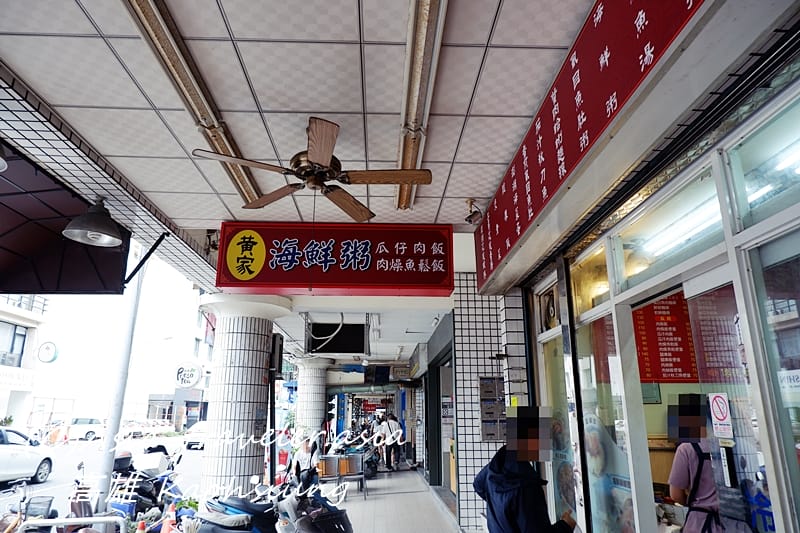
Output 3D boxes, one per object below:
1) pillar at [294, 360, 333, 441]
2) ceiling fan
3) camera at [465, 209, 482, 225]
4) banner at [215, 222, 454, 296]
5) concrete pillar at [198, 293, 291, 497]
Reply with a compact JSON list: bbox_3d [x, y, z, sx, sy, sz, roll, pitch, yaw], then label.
[{"bbox_3d":[-2.619,4.368,15.195,1.320,3.060,1.320,0,-16,-2],"label":"pillar"},{"bbox_3d":[-0.472,-0.649,3.038,1.330,0.444,1.330,1,-16,-2],"label":"ceiling fan"},{"bbox_3d":[0.607,-0.405,4.204,0.125,0.068,0.065,-39,2,-27],"label":"camera"},{"bbox_3d":[-0.571,-0.057,4.778,2.114,0.607,0.308,1,-16,-2],"label":"banner"},{"bbox_3d":[-2.307,2.028,7.290,1.330,3.060,1.330,0,-16,-2],"label":"concrete pillar"}]

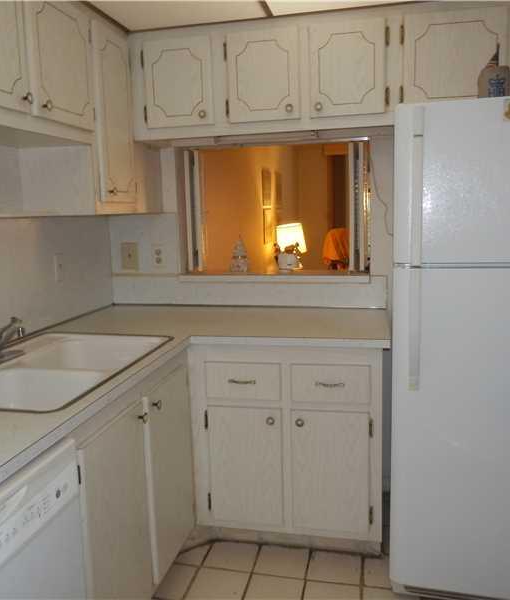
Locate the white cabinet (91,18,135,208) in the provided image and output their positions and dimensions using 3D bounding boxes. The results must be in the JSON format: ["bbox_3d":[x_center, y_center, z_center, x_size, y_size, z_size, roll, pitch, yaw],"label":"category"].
[{"bbox_3d":[-0.688,-0.693,2.163,0.318,0.687,0.343,1,9,13],"label":"white cabinet"}]

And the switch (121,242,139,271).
[{"bbox_3d":[-0.616,-0.214,2.732,0.088,0.137,0.015,1,9,13],"label":"switch"}]

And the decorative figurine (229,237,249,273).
[{"bbox_3d":[-0.080,-0.221,2.730,0.086,0.177,0.081,1,9,13],"label":"decorative figurine"}]

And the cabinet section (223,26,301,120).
[{"bbox_3d":[0.064,-0.935,2.400,0.299,0.354,0.305,0,9,12],"label":"cabinet section"}]

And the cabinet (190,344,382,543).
[{"bbox_3d":[0.170,0.500,2.376,0.730,0.763,0.576,1,9,13],"label":"cabinet"}]

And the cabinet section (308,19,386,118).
[{"bbox_3d":[0.395,-0.933,2.328,0.296,0.354,0.305,0,9,12],"label":"cabinet section"}]

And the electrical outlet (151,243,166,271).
[{"bbox_3d":[-0.469,-0.211,2.701,0.069,0.131,0.010,1,9,13],"label":"electrical outlet"}]

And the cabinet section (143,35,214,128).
[{"bbox_3d":[-0.292,-0.937,2.478,0.299,0.354,0.305,0,9,12],"label":"cabinet section"}]

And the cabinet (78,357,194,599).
[{"bbox_3d":[-0.624,0.606,1.863,0.601,0.757,0.818,1,9,13],"label":"cabinet"}]

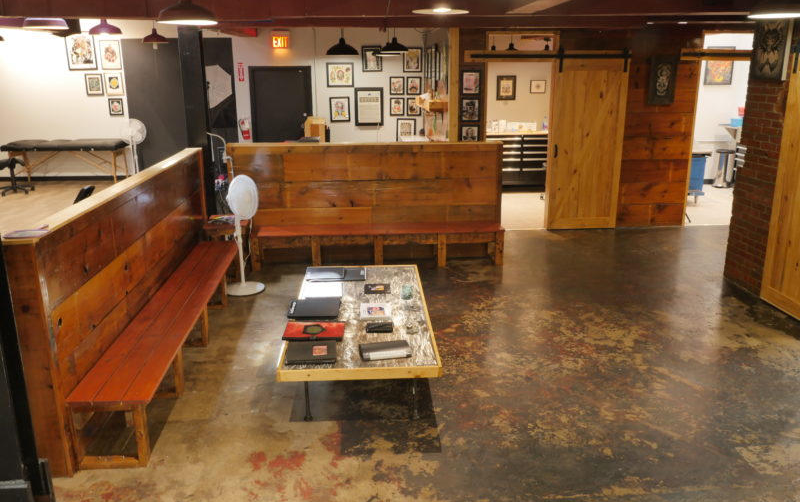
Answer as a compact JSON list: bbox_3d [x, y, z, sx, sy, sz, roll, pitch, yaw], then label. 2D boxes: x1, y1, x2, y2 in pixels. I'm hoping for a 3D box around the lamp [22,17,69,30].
[{"bbox_3d":[-3.379,-2.246,6.152,0.395,0.240,0.395,-2,15,-5],"label":"lamp"}]

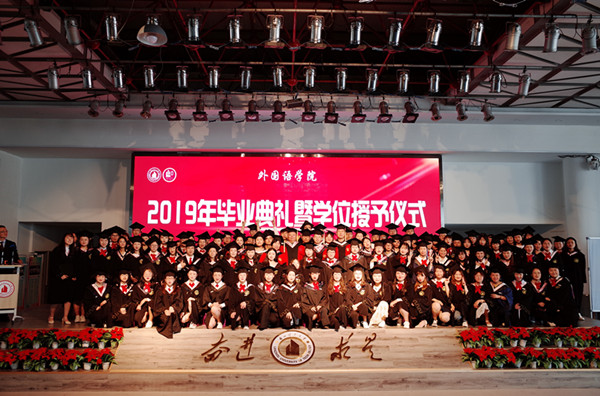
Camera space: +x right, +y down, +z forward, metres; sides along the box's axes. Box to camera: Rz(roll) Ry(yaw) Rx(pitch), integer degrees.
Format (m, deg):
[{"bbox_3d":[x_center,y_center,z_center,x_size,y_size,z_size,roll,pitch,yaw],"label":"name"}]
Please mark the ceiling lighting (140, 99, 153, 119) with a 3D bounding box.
[{"bbox_3d":[-4.092,-2.385,12.411,0.310,0.450,0.340,0,-6,-2],"label":"ceiling lighting"}]

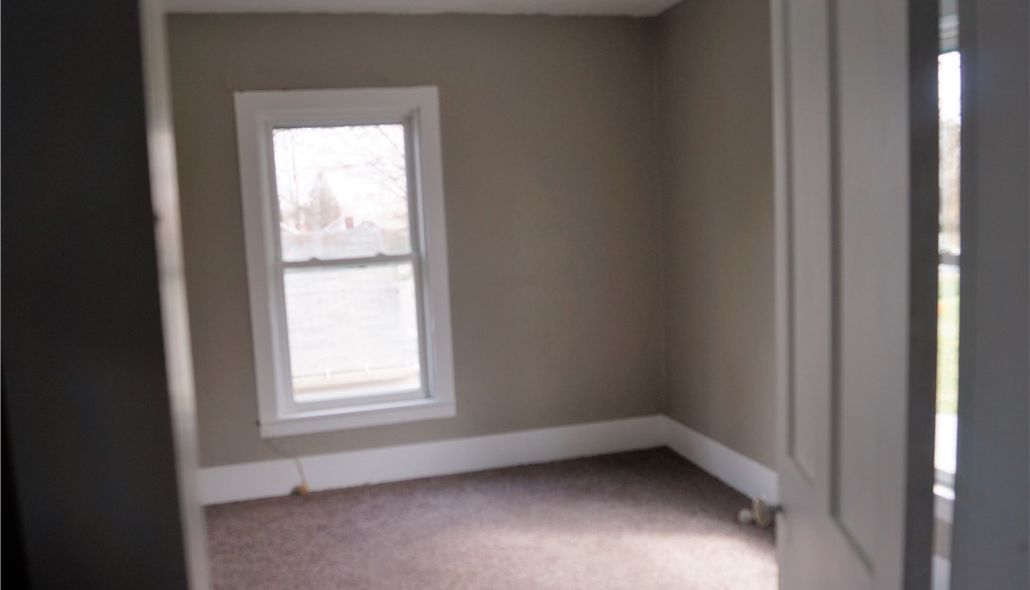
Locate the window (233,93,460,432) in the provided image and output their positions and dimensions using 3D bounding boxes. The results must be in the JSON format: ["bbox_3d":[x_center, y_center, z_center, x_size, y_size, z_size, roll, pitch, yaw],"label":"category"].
[{"bbox_3d":[-0.842,-0.171,3.957,0.991,1.715,0.120,-4,6,-14],"label":"window"}]

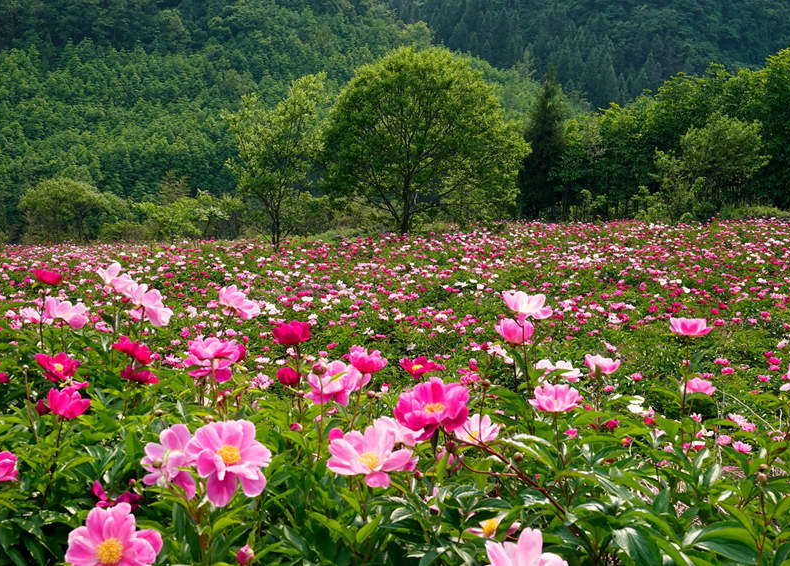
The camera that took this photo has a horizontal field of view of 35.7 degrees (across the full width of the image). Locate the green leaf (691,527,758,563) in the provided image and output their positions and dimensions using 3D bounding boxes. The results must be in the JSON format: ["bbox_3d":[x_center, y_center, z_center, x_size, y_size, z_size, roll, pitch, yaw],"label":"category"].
[{"bbox_3d":[0.524,0.417,1.950,0.110,0.055,0.060,0,2,0],"label":"green leaf"}]

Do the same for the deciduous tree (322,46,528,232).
[{"bbox_3d":[0.820,-3.845,33.000,5.539,5.029,5.300,0,3,0],"label":"deciduous tree"}]

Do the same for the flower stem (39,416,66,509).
[{"bbox_3d":[-0.684,0.358,2.450,0.056,0.184,0.030,0,3,0],"label":"flower stem"}]

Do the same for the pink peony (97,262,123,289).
[{"bbox_3d":[-0.861,-0.023,3.700,0.080,0.078,0.080,1,2,17],"label":"pink peony"}]

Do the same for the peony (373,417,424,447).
[{"bbox_3d":[0.007,0.242,1.980,0.087,0.053,0.085,0,3,0],"label":"peony"}]

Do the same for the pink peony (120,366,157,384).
[{"bbox_3d":[-0.666,0.241,3.200,0.100,0.050,0.095,0,2,0],"label":"pink peony"}]

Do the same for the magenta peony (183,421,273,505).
[{"bbox_3d":[-0.243,0.262,1.780,0.123,0.123,0.070,0,-17,-7],"label":"magenta peony"}]

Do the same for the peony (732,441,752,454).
[{"bbox_3d":[1.586,0.751,5.600,0.091,0.064,0.088,0,3,0],"label":"peony"}]

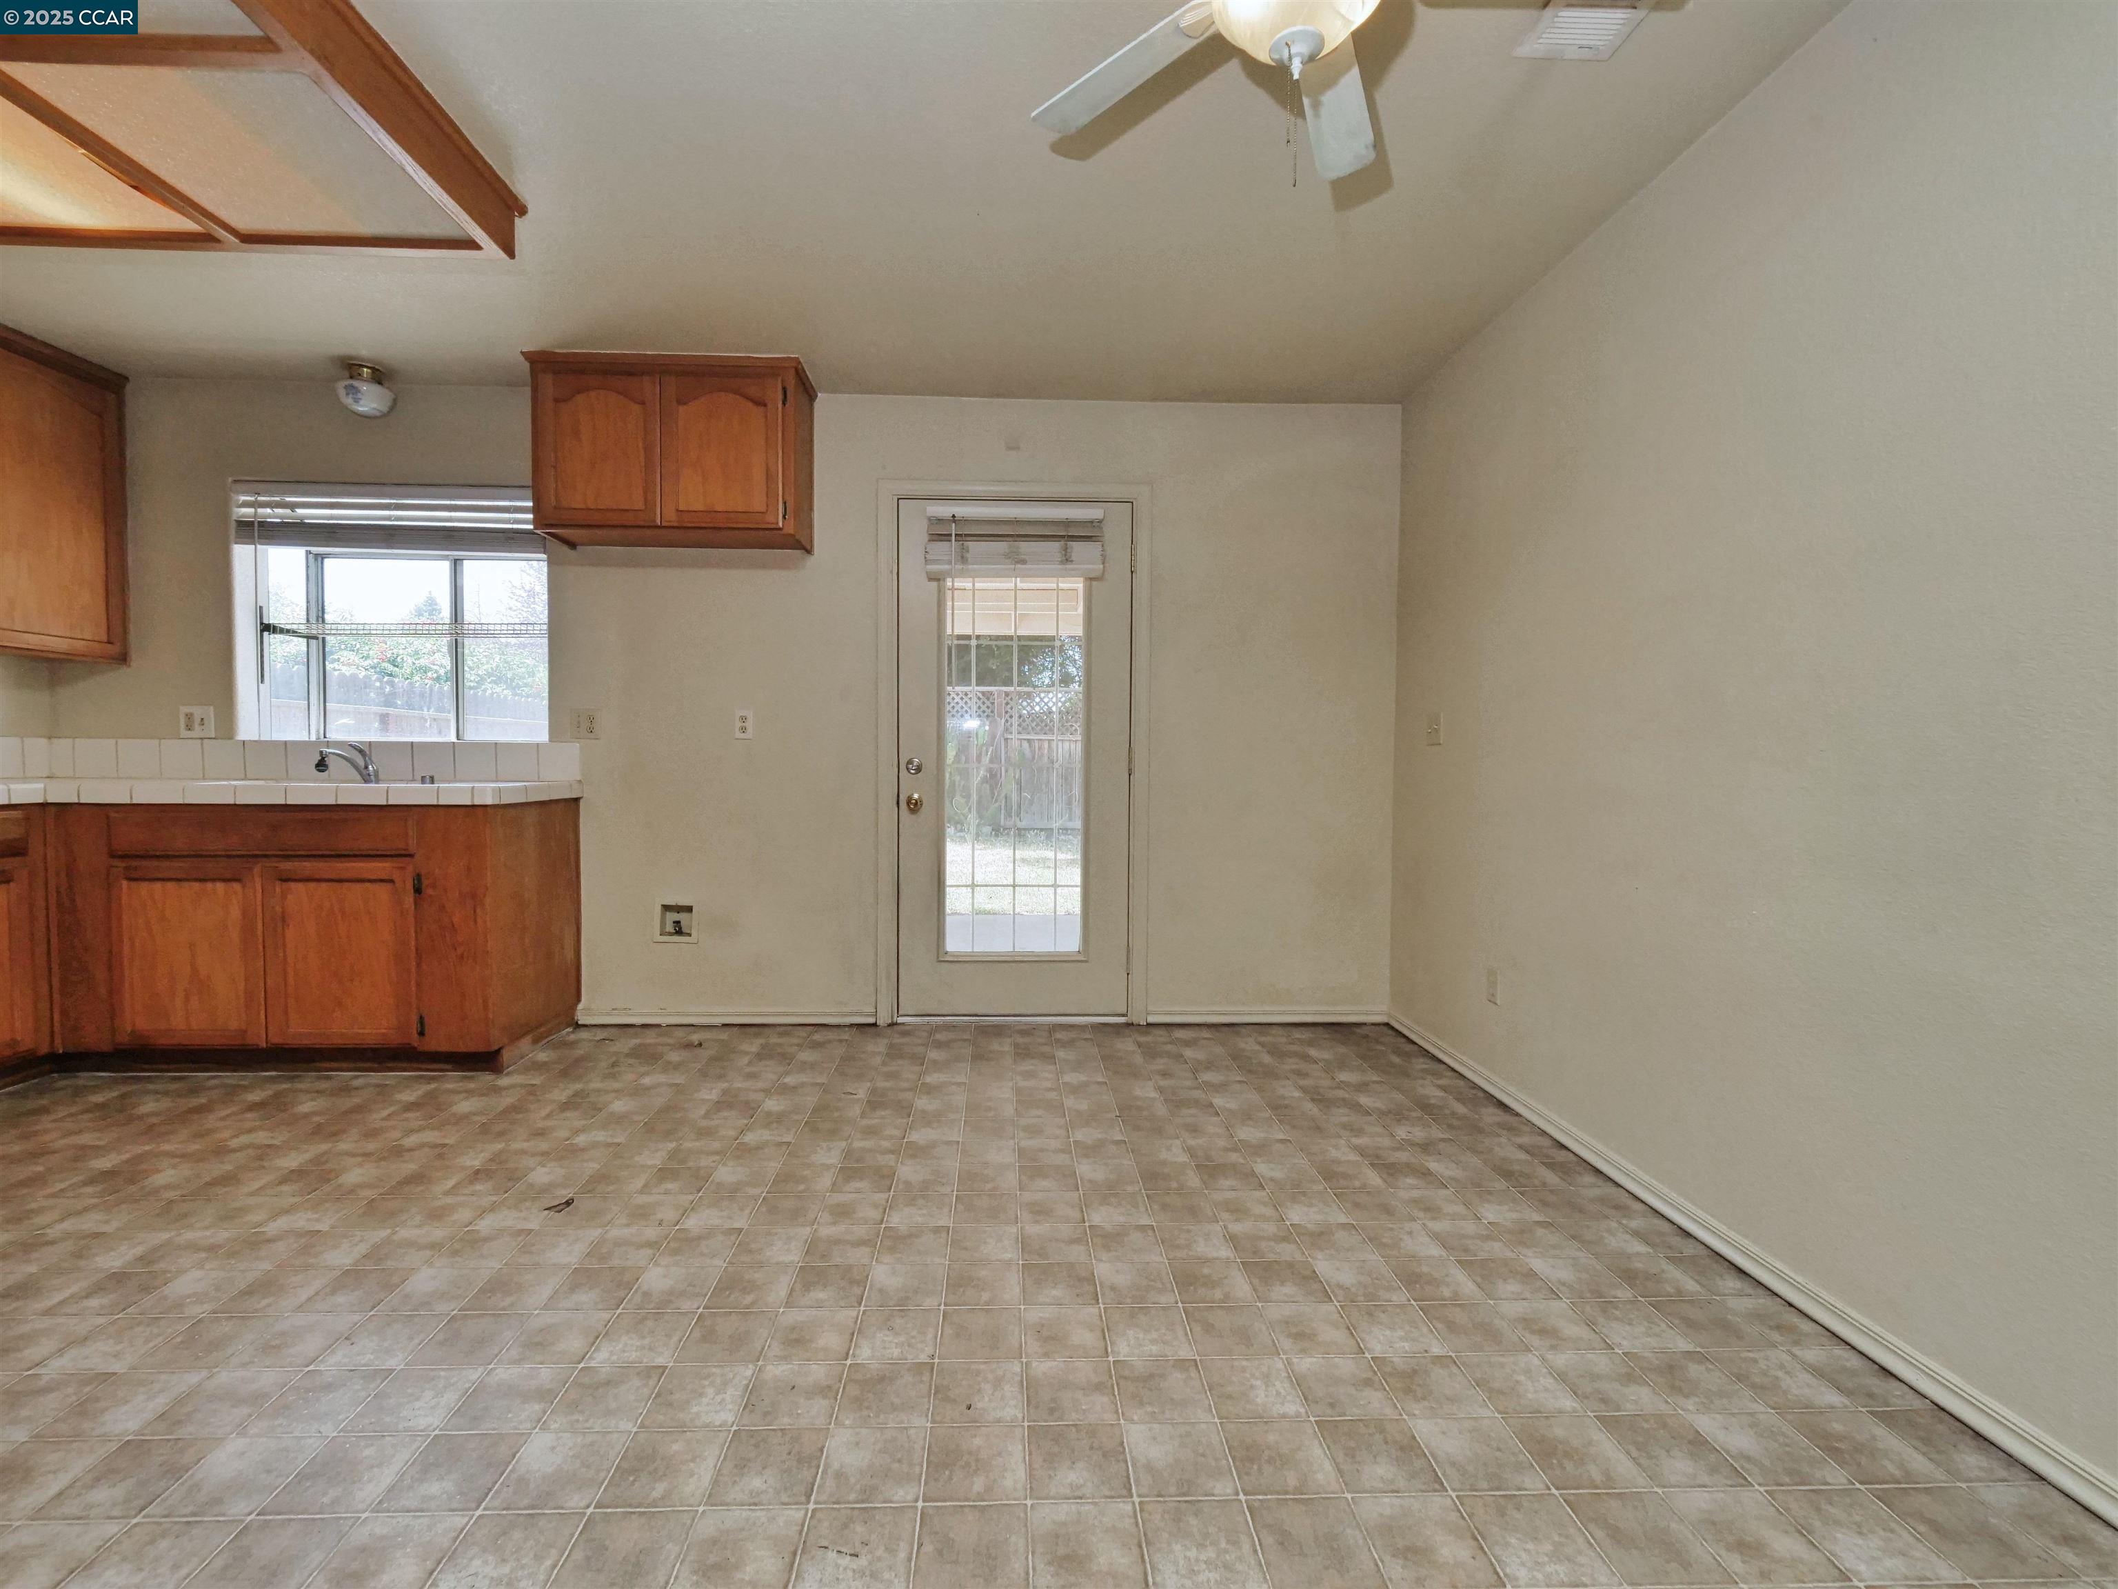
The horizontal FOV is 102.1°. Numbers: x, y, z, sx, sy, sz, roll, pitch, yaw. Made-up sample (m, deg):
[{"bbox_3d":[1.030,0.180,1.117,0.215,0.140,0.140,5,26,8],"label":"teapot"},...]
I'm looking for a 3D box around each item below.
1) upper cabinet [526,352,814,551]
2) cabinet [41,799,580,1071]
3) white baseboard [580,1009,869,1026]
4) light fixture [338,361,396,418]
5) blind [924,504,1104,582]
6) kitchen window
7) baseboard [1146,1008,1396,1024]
[{"bbox_3d":[-1.385,-1.232,3.139,0.915,0.594,0.310,0,2,-2],"label":"upper cabinet"},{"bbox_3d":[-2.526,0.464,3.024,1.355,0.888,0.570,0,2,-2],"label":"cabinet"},{"bbox_3d":[-1.301,0.877,3.360,1.165,0.063,0.015,0,2,-2],"label":"white baseboard"},{"bbox_3d":[-2.461,-1.447,3.050,0.195,0.195,0.195,0,2,-2],"label":"light fixture"},{"bbox_3d":[-0.168,-0.959,3.304,0.699,0.275,0.065,0,2,-2],"label":"blind"},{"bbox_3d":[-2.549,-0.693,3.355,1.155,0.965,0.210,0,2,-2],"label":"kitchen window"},{"bbox_3d":[0.846,0.895,3.436,0.978,0.063,0.015,0,2,-2],"label":"baseboard"}]

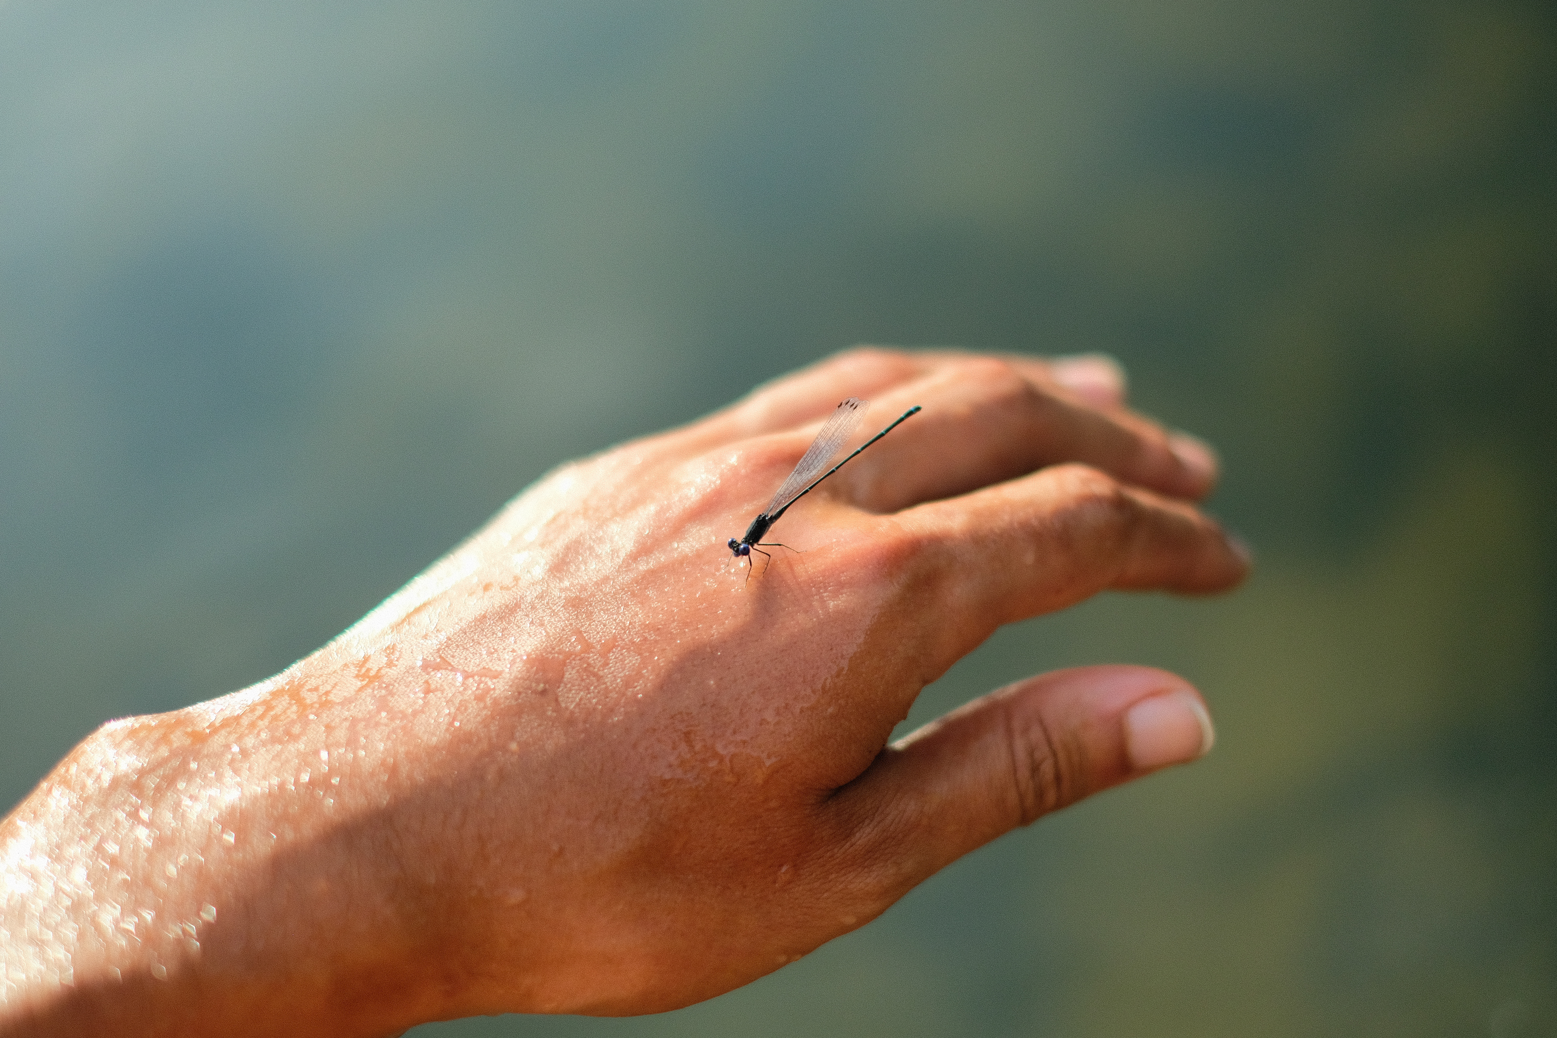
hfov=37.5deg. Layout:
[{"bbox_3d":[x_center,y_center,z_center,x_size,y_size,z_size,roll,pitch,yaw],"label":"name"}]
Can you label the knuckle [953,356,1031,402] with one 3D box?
[{"bbox_3d":[0.041,-0.027,0.440,0.014,0.008,0.016,-6,34,-26],"label":"knuckle"}]

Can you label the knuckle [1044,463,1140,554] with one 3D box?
[{"bbox_3d":[0.058,-0.002,0.420,0.016,0.012,0.017,-4,38,-25],"label":"knuckle"}]

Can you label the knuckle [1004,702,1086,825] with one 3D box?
[{"bbox_3d":[0.046,0.042,0.398,0.014,0.020,0.010,-20,22,-17],"label":"knuckle"}]

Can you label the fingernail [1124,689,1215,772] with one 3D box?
[{"bbox_3d":[0.068,0.037,0.400,0.015,0.013,0.004,-14,30,-16],"label":"fingernail"}]

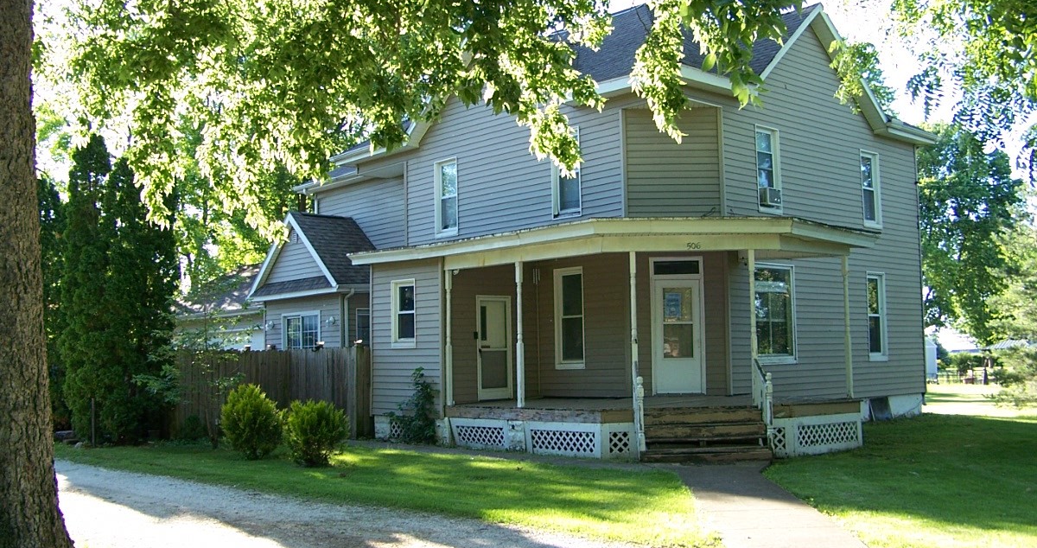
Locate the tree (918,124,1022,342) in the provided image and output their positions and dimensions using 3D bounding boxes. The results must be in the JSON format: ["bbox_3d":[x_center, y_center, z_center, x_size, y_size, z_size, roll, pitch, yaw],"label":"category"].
[{"bbox_3d":[21.367,-1.216,50.000,6.300,12.000,6.300,-3,-5,23],"label":"tree"}]

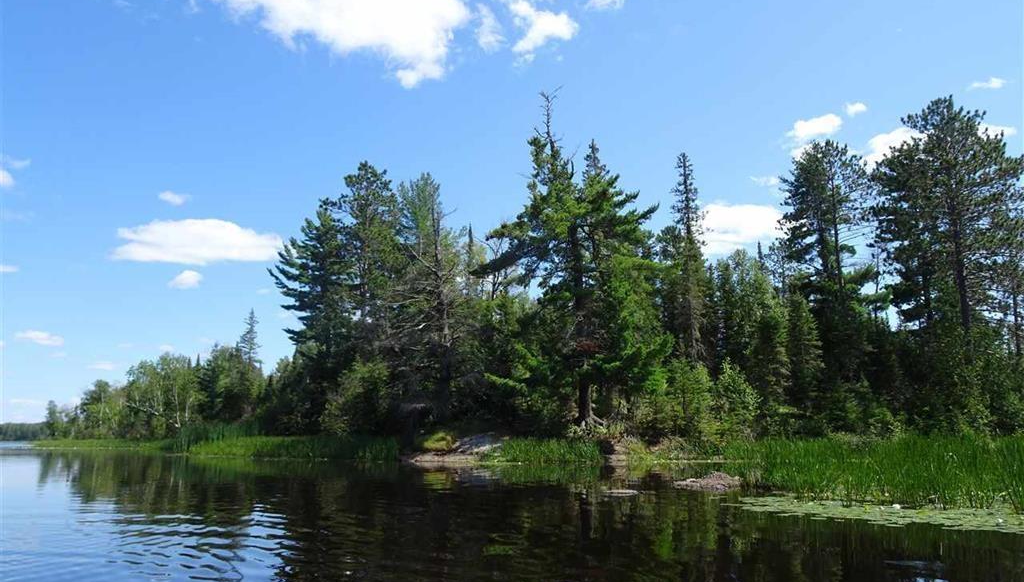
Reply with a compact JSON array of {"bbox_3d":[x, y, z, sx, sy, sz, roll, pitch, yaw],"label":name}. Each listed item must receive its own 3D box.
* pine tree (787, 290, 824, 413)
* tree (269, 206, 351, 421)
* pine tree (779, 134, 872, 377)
[{"bbox_3d":[14.885,3.099,36.128,1.832,6.279,1.832,0,-12,0],"label":"pine tree"},{"bbox_3d":[-12.735,1.202,44.695,5.157,13.799,4.899,0,-12,0],"label":"tree"},{"bbox_3d":[19.013,-1.650,42.736,5.665,15.969,5.382,0,-12,0],"label":"pine tree"}]

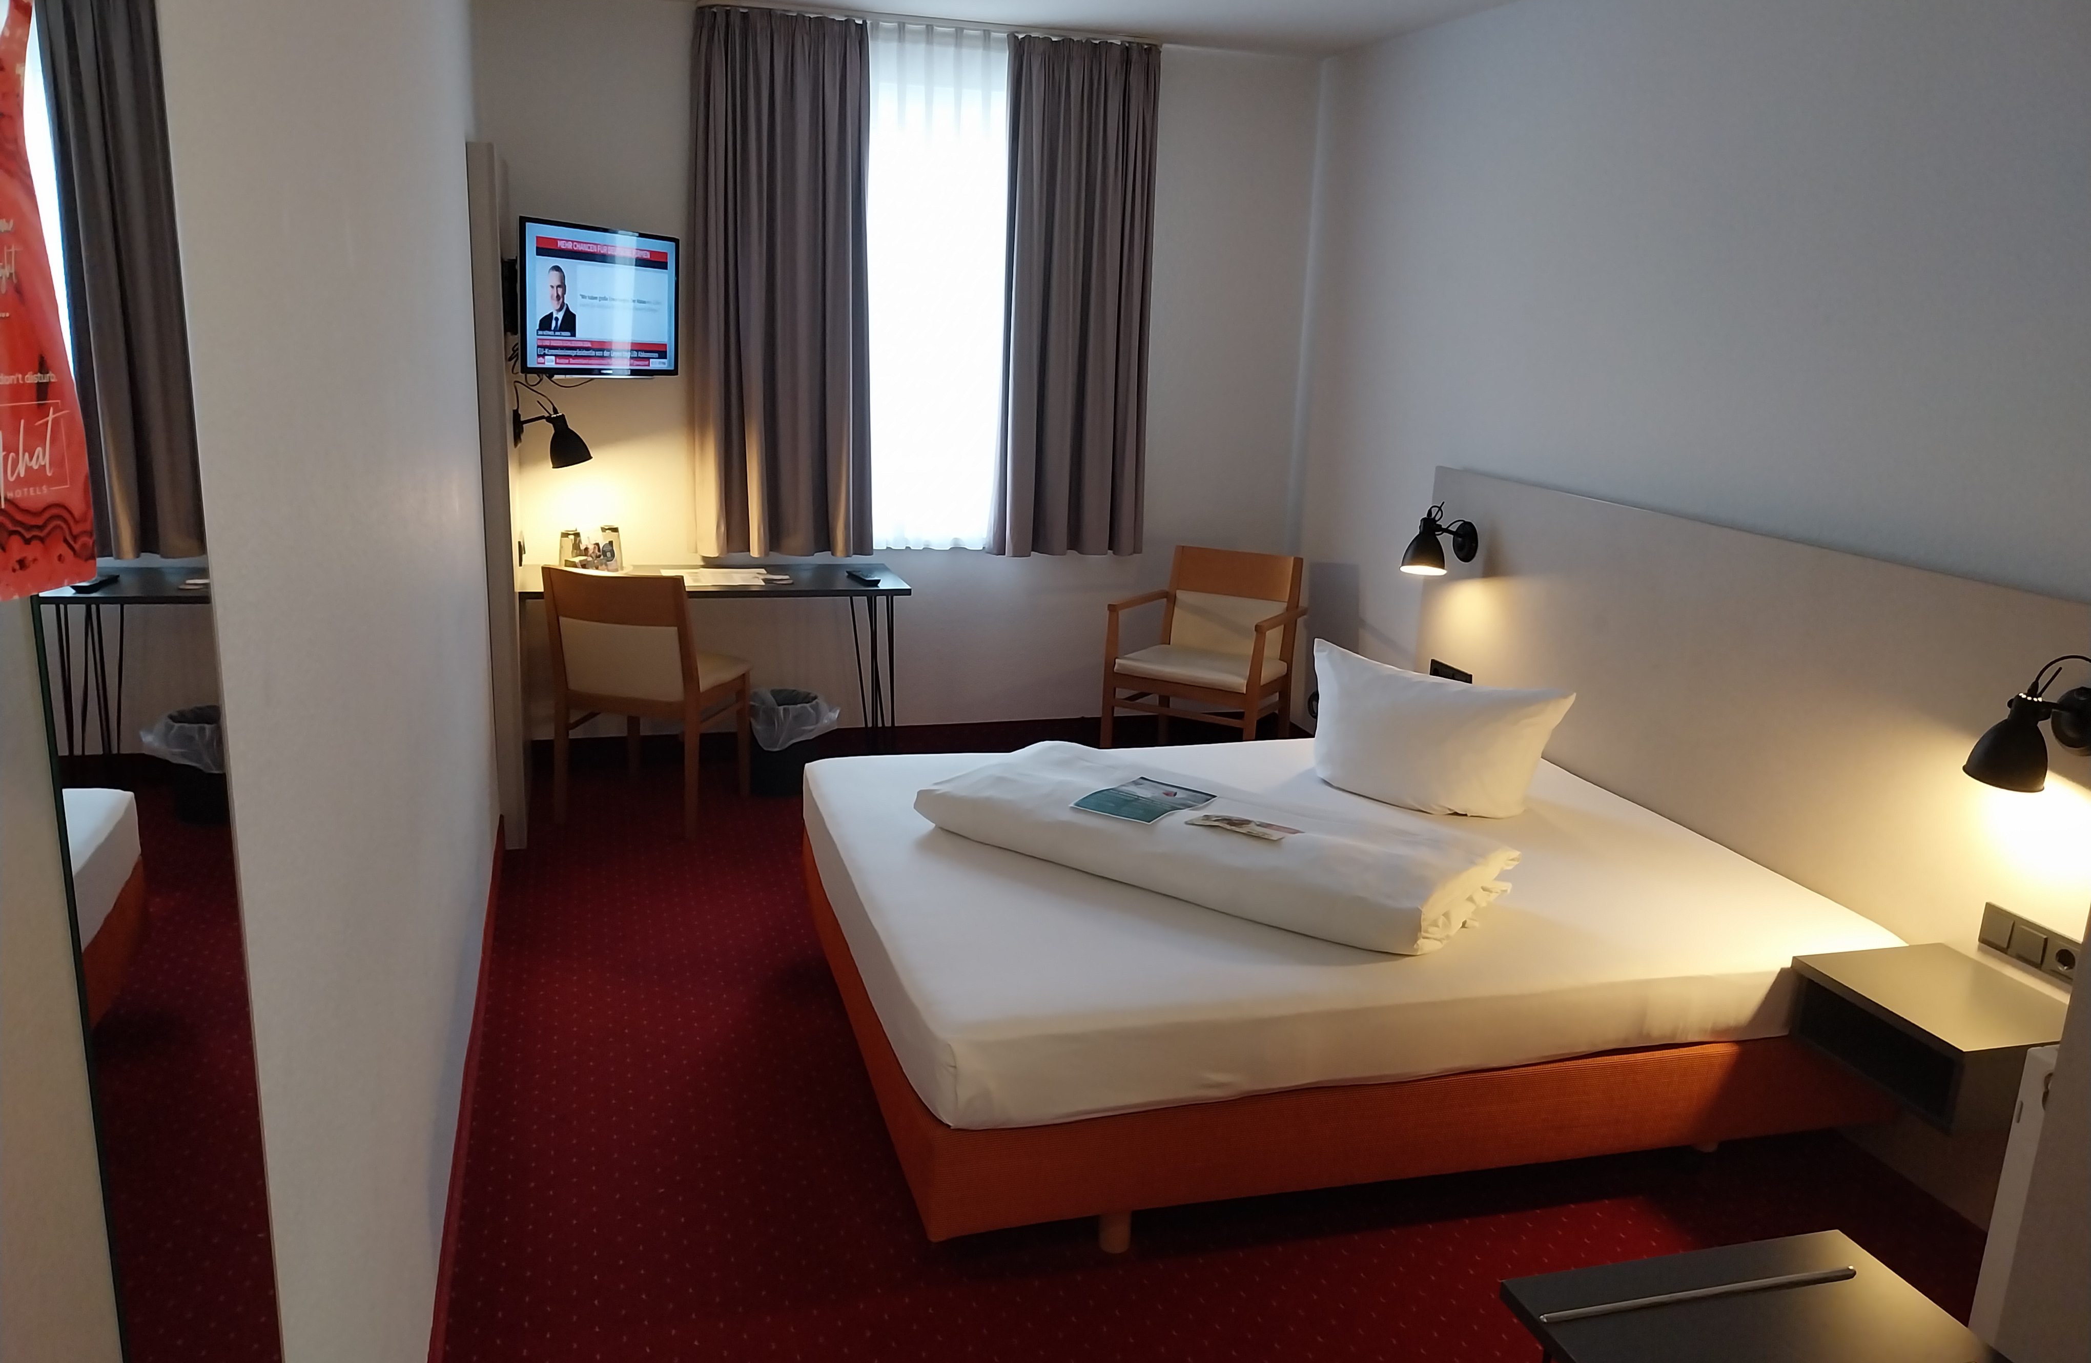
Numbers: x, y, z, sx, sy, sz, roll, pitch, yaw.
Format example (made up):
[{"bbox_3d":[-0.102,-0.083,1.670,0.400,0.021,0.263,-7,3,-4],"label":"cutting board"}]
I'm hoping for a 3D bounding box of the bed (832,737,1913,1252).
[{"bbox_3d":[0.550,0.583,3.633,1.995,0.460,1.646,-2,14,-16],"label":"bed"}]

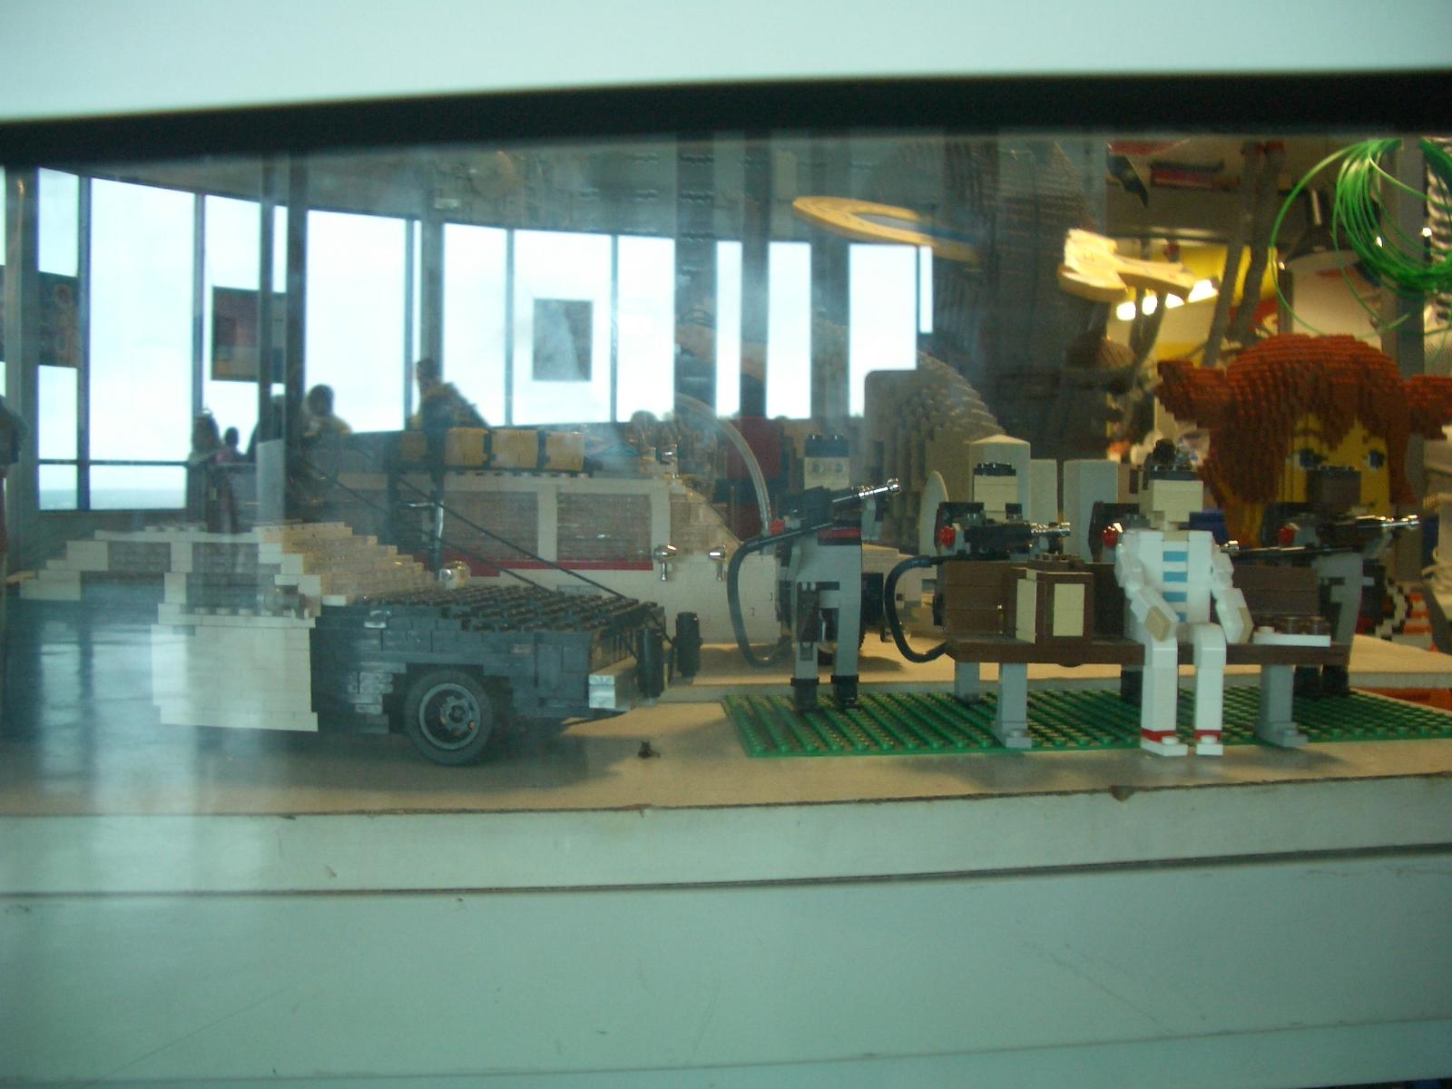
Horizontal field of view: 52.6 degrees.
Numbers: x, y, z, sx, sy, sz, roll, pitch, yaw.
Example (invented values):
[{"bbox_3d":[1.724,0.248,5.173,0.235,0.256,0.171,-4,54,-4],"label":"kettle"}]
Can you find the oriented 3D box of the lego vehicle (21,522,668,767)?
[{"bbox_3d":[-0.128,0.030,0.490,0.232,0.074,0.086,0,2,14],"label":"lego vehicle"}]

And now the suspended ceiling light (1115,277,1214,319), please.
[{"bbox_3d":[1.647,-0.920,5.500,0.380,0.160,0.200,0,2,0],"label":"suspended ceiling light"}]

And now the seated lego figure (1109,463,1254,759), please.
[{"bbox_3d":[0.146,0.020,0.470,0.042,0.092,0.037,-1,2,-3],"label":"seated lego figure"}]

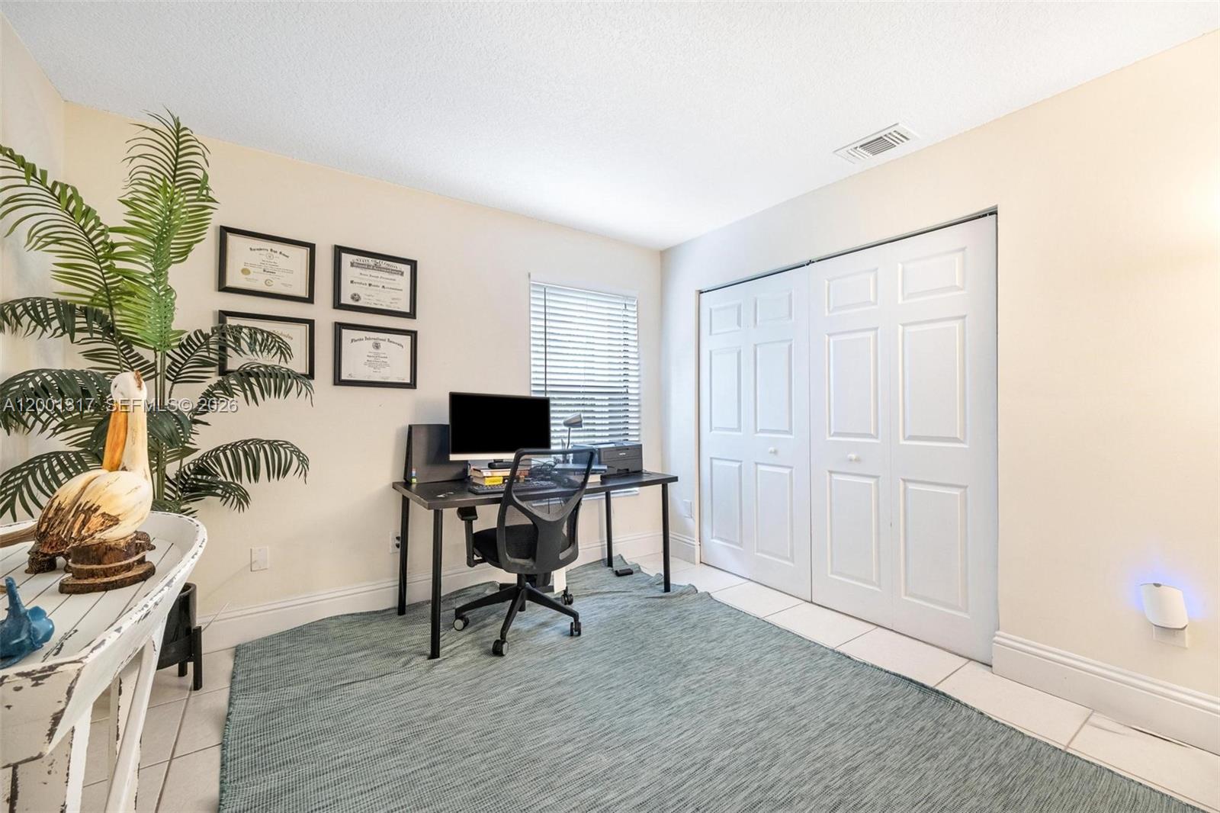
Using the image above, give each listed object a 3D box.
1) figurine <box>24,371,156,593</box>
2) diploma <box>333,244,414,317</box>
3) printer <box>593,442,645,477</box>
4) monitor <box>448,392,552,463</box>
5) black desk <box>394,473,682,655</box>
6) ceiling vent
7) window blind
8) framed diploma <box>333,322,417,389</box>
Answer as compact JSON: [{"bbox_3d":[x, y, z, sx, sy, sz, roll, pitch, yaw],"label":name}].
[{"bbox_3d":[-0.980,0.131,0.906,0.130,0.405,0.190,0,0,7],"label":"figurine"},{"bbox_3d":[-1.291,-0.680,2.634,0.417,0.338,0.022,0,0,-35],"label":"diploma"},{"bbox_3d":[-0.020,0.352,3.286,0.356,0.183,0.360,0,0,-35],"label":"printer"},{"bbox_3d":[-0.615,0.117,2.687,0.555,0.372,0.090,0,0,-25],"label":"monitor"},{"bbox_3d":[-0.403,0.798,2.831,1.500,0.730,0.750,0,0,-35],"label":"black desk"},{"bbox_3d":[1.282,-1.253,2.289,0.205,0.020,0.300,0,0,-36],"label":"ceiling vent"},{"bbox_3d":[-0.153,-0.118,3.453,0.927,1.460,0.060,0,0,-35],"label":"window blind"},{"bbox_3d":[-1.290,-0.274,2.632,0.418,0.336,0.022,0,0,-35],"label":"framed diploma"}]

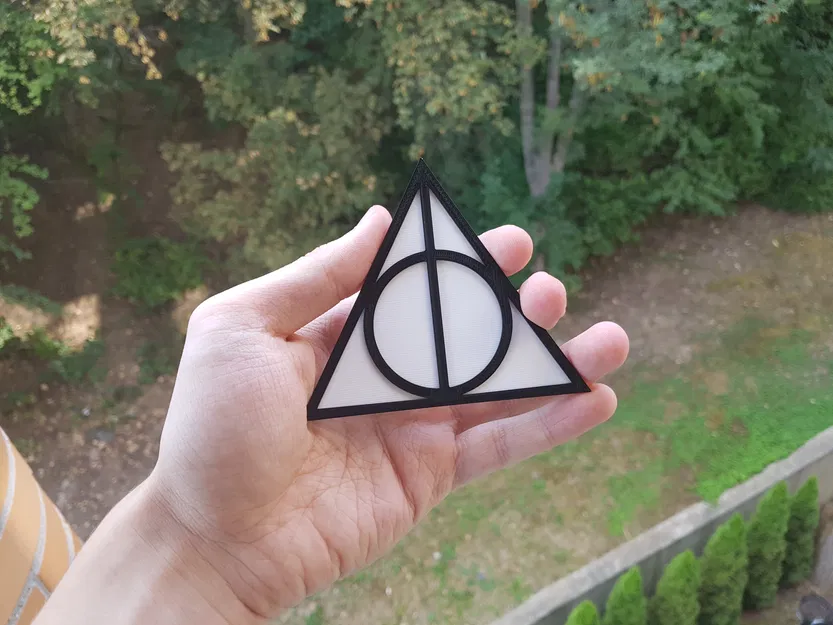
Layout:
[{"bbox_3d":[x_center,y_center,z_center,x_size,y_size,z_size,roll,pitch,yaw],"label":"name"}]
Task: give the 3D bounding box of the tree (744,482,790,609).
[{"bbox_3d":[3.519,2.294,6.193,0.430,1.448,0.430,11,24,32],"label":"tree"}]

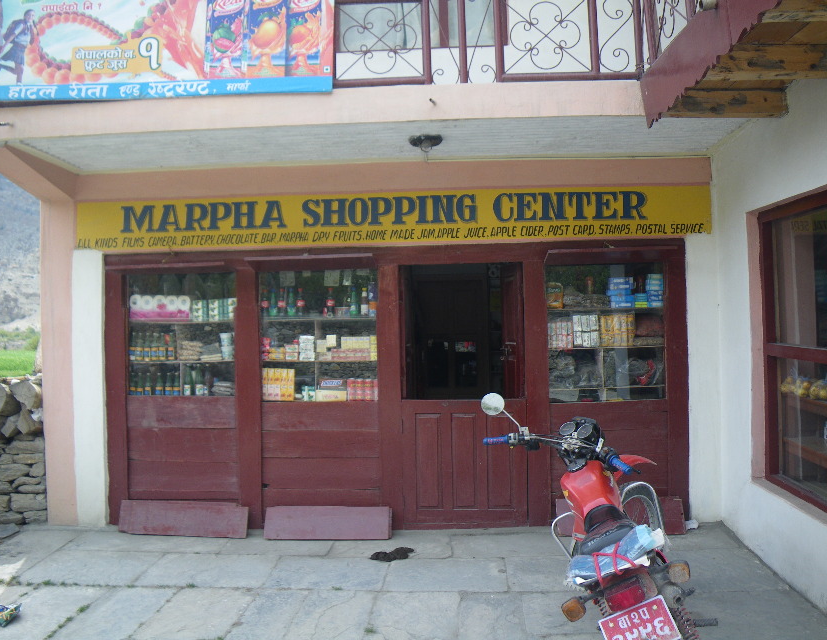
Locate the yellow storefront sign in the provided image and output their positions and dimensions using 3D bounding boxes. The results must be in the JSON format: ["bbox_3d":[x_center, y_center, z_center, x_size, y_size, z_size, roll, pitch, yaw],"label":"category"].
[{"bbox_3d":[-0.203,-0.762,5.215,4.787,0.365,0.040,-1,0,3],"label":"yellow storefront sign"}]

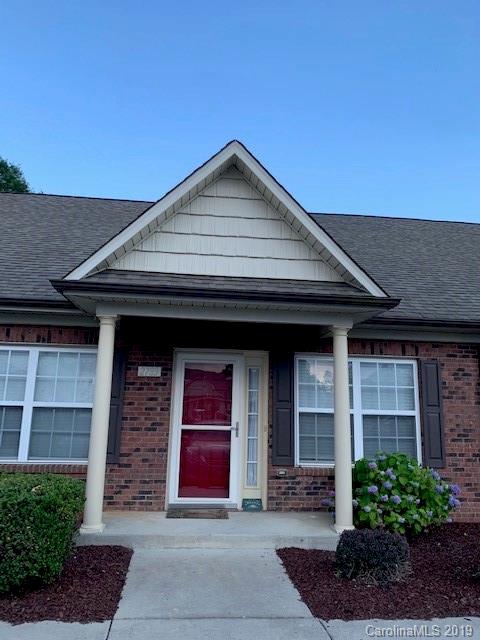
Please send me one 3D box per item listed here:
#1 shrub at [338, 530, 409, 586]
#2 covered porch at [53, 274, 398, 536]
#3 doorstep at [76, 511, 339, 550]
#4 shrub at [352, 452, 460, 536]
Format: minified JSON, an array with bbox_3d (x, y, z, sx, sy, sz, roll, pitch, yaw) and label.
[{"bbox_3d":[1.329,2.281,4.794,0.755,0.410,0.740,3,-11,-6],"label":"shrub"},{"bbox_3d":[-0.209,1.023,5.917,3.890,2.870,1.620,3,-11,-6],"label":"covered porch"},{"bbox_3d":[-0.252,2.496,5.744,3.080,0.135,1.240,2,-11,-5],"label":"doorstep"},{"bbox_3d":[2.068,2.224,6.221,1.630,1.015,1.100,3,-11,-6],"label":"shrub"}]

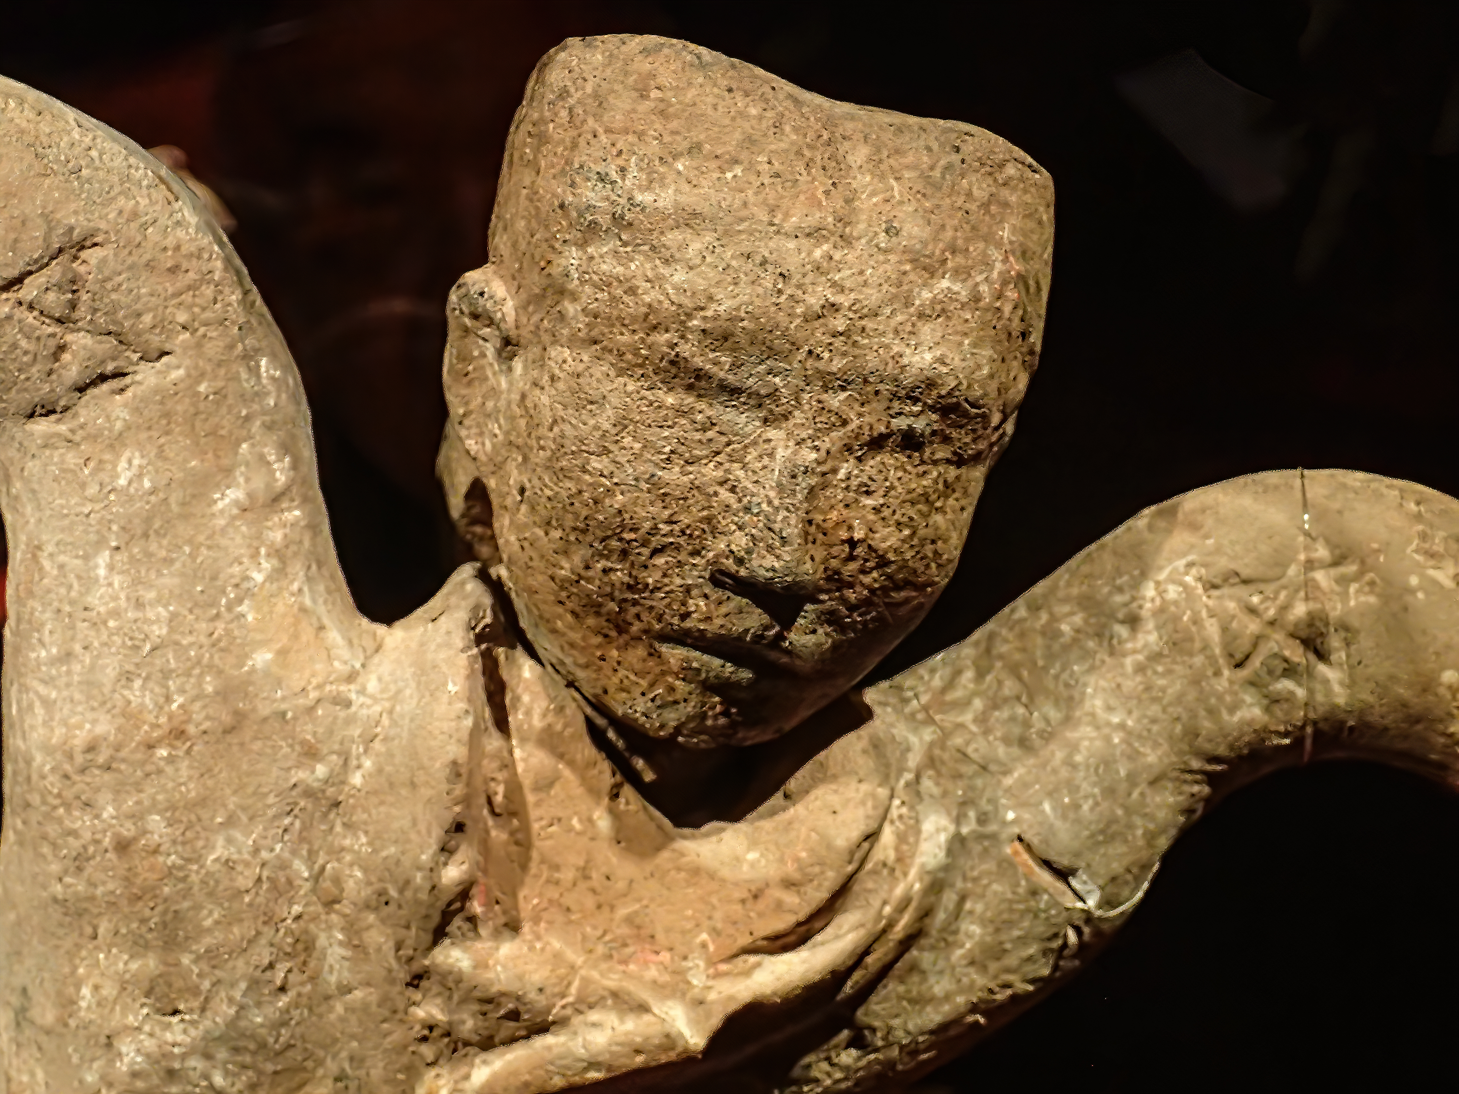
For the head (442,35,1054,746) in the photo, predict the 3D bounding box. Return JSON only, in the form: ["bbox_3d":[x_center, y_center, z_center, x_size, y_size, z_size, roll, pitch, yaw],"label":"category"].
[{"bbox_3d":[0.004,-0.035,0.610,0.117,0.140,0.100,11,13,-22],"label":"head"}]

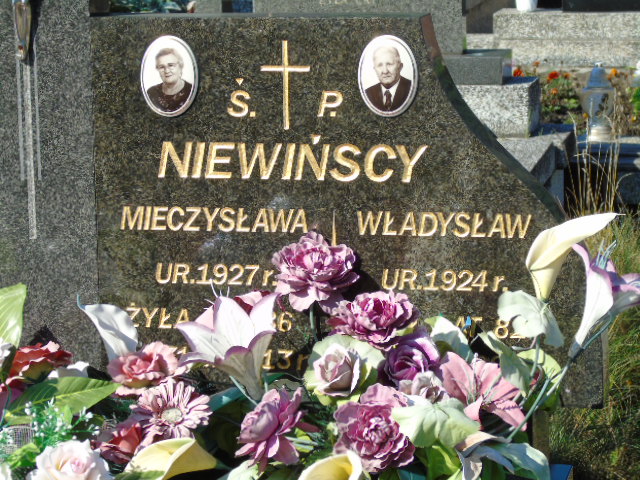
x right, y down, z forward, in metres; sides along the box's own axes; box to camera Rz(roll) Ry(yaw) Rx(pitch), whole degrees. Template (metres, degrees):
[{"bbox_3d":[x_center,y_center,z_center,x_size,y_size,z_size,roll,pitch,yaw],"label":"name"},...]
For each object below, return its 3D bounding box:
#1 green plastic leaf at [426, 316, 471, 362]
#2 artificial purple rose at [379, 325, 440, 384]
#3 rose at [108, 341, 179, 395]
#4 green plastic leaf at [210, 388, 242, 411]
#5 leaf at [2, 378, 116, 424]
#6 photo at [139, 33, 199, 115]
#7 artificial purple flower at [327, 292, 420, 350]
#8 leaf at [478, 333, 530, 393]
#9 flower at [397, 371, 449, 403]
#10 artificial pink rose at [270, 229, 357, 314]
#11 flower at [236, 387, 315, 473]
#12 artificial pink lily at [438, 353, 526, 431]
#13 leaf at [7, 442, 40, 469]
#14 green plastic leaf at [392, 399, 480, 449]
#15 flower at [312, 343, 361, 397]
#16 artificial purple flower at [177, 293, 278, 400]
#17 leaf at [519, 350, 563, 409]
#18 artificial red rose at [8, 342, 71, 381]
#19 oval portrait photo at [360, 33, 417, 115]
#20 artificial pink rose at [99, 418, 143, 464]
[{"bbox_3d":[0.184,0.143,3.292,0.062,0.068,0.035,2,-11,12],"label":"green plastic leaf"},{"bbox_3d":[0.123,0.160,3.149,0.084,0.077,0.078,0,13,6],"label":"artificial purple rose"},{"bbox_3d":[-0.251,0.182,3.266,0.095,0.067,0.083,-3,13,-6],"label":"rose"},{"bbox_3d":[-0.136,0.230,3.333,0.065,0.025,0.038,-36,61,-18],"label":"green plastic leaf"},{"bbox_3d":[-0.369,0.229,3.270,0.158,0.030,0.065,-16,46,-6],"label":"leaf"},{"bbox_3d":[-0.218,-0.238,3.315,0.088,0.120,0.012,2,9,15],"label":"photo"},{"bbox_3d":[0.074,0.110,3.174,0.121,0.073,0.100,-2,13,0],"label":"artificial purple flower"},{"bbox_3d":[0.261,0.175,3.248,0.050,0.100,0.035,-41,-7,31],"label":"leaf"},{"bbox_3d":[0.139,0.202,3.114,0.070,0.050,0.060,-3,13,-6],"label":"flower"},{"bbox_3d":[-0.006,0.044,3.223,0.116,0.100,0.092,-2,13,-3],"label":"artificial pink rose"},{"bbox_3d":[-0.063,0.269,3.249,0.103,0.110,0.078,10,-5,43],"label":"flower"},{"bbox_3d":[0.226,0.213,3.221,0.120,0.108,0.080,-1,-24,-1],"label":"artificial pink lily"},{"bbox_3d":[-0.421,0.306,3.252,0.050,0.030,0.040,-2,13,0],"label":"leaf"},{"bbox_3d":[0.157,0.247,3.088,0.115,0.055,0.080,-3,13,-6],"label":"green plastic leaf"},{"bbox_3d":[0.023,0.179,3.161,0.064,0.070,0.064,1,13,11],"label":"flower"},{"bbox_3d":[-0.134,0.154,3.319,0.130,0.135,0.115,-18,13,0],"label":"artificial purple flower"},{"bbox_3d":[0.314,0.200,3.260,0.064,0.085,0.035,-2,-11,-6],"label":"leaf"},{"bbox_3d":[-0.412,0.182,3.381,0.088,0.060,0.088,-1,12,0],"label":"artificial red rose"},{"bbox_3d":[0.099,-0.238,3.317,0.090,0.120,0.010,1,10,13],"label":"oval portrait photo"},{"bbox_3d":[-0.280,0.284,3.236,0.064,0.062,0.063,-4,13,-9],"label":"artificial pink rose"}]

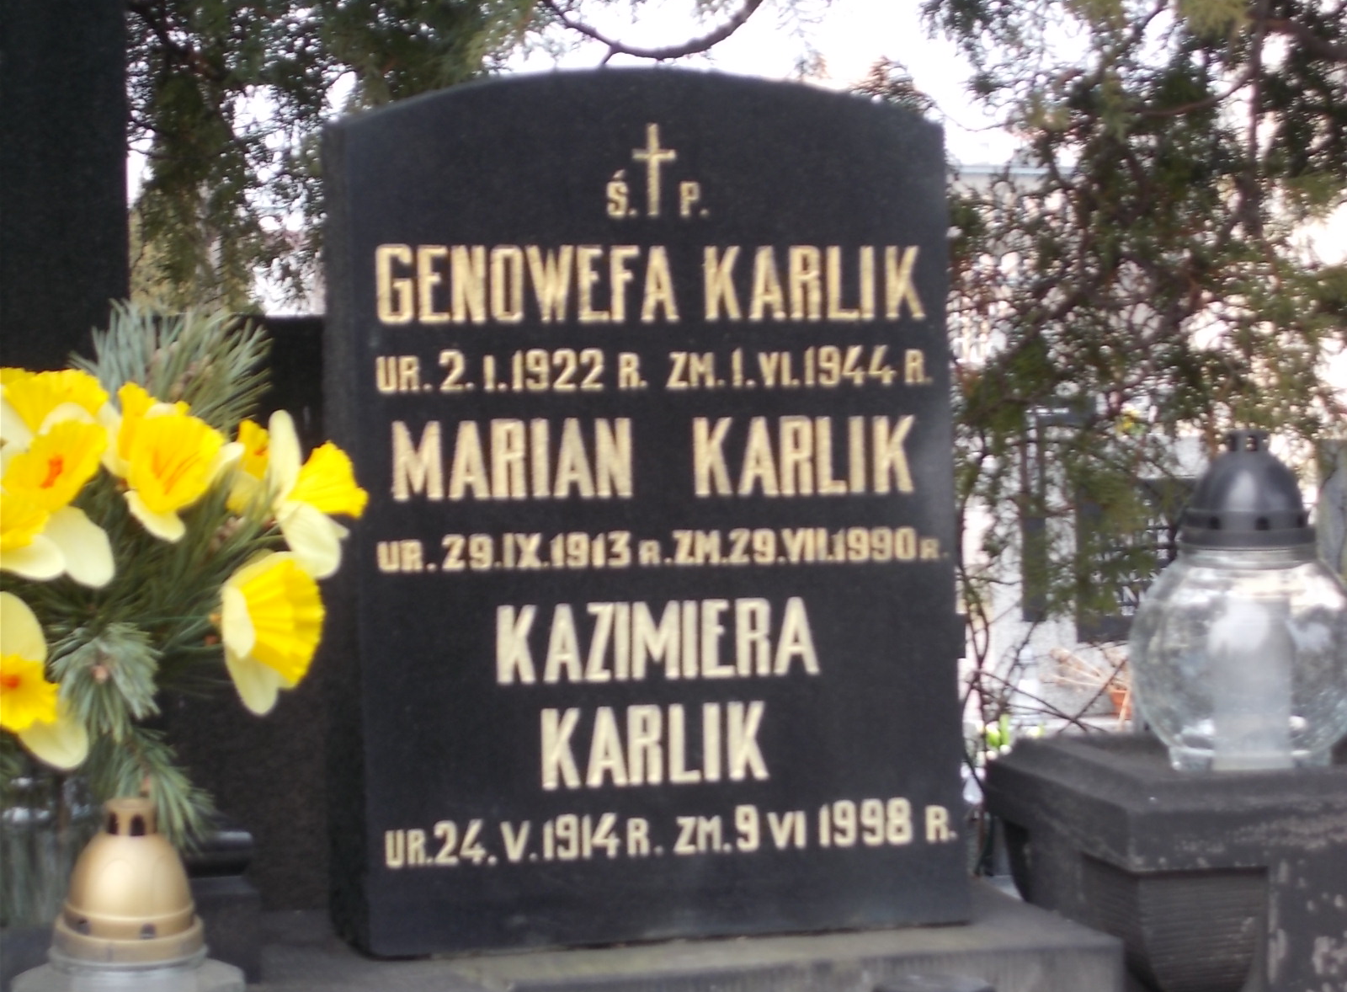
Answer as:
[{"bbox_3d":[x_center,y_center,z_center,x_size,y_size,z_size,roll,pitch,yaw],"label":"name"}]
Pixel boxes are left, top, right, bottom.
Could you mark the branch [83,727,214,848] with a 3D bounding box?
[{"bbox_3d":[-0.303,0.168,2.220,0.078,0.074,0.075,-1,7,0],"label":"branch"}]

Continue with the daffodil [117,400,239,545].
[{"bbox_3d":[-0.282,-0.015,2.190,0.085,0.088,0.055,1,-8,15],"label":"daffodil"}]

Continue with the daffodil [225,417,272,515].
[{"bbox_3d":[-0.243,-0.017,2.250,0.075,0.078,0.052,0,-21,6],"label":"daffodil"}]

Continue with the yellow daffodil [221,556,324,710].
[{"bbox_3d":[-0.229,0.079,2.200,0.058,0.093,0.092,4,5,-20],"label":"yellow daffodil"}]

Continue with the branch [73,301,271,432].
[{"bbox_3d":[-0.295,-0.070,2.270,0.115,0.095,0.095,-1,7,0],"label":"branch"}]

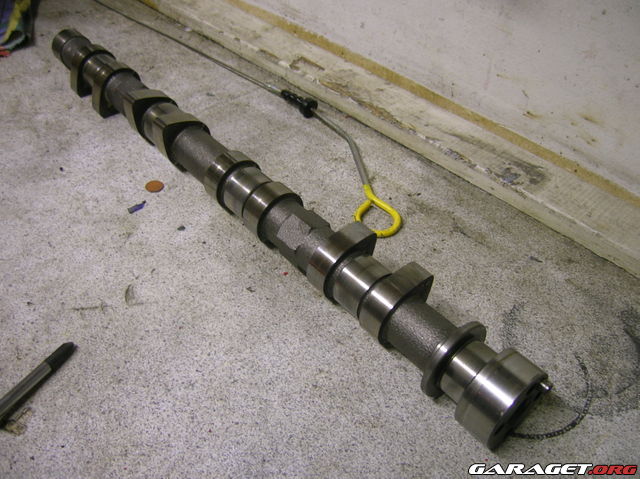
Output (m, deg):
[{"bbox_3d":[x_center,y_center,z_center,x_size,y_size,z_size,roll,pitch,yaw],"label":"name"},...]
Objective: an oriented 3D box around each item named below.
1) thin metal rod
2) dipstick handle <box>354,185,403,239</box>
[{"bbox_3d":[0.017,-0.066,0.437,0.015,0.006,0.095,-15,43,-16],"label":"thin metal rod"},{"bbox_3d":[0.034,-0.019,0.384,0.028,0.005,0.050,-4,41,-4],"label":"dipstick handle"}]

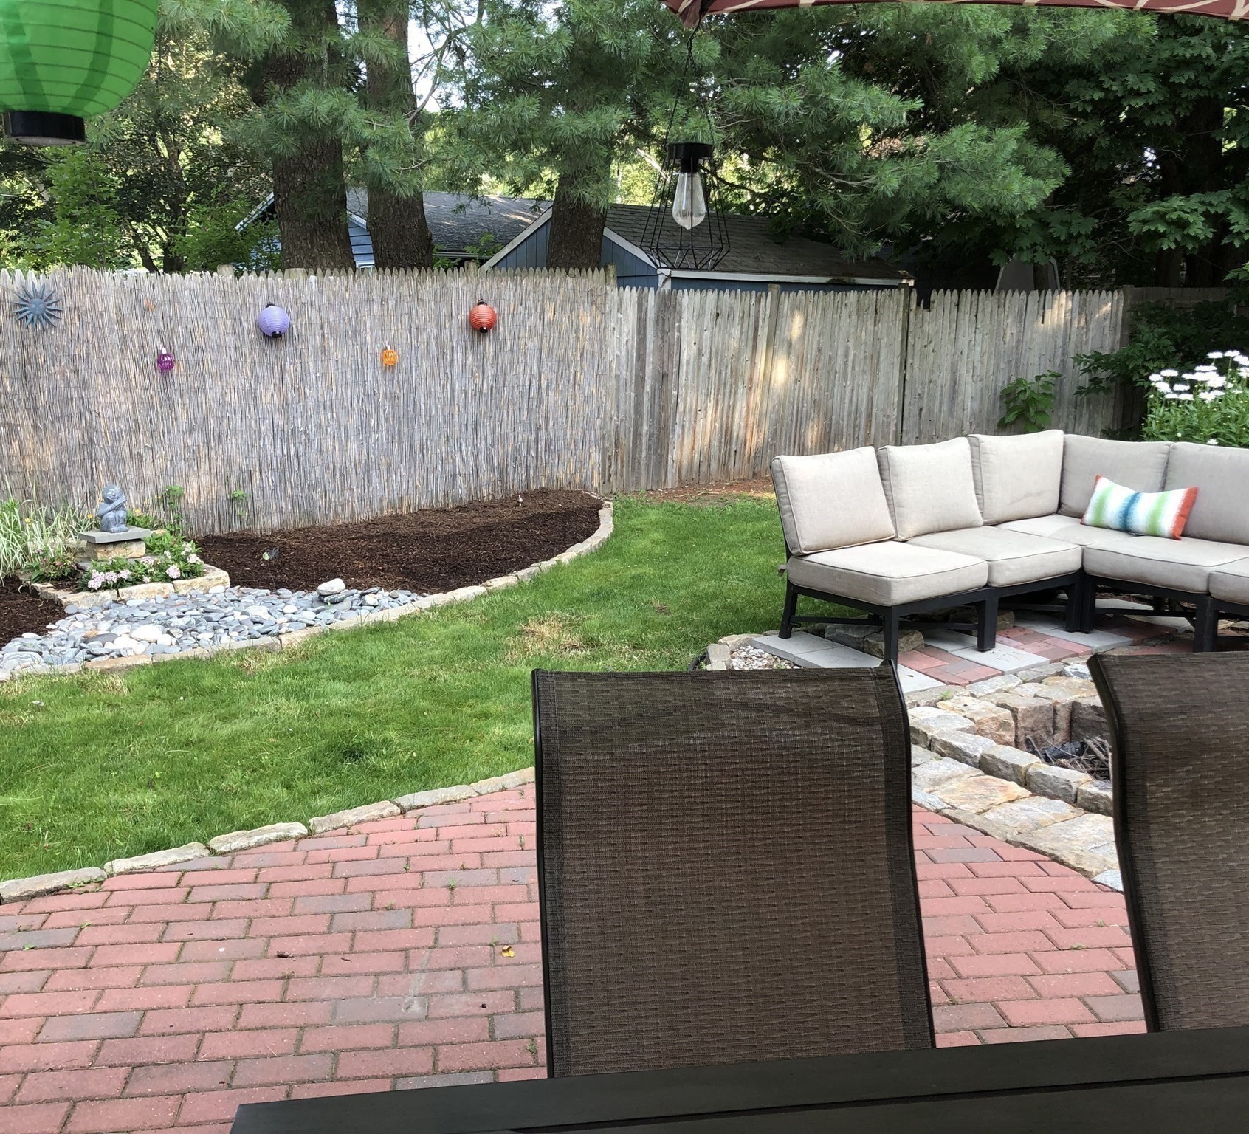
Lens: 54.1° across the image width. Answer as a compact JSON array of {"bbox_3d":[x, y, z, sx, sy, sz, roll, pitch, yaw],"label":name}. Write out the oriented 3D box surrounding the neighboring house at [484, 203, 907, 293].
[{"bbox_3d":[1.075,-3.590,17.671,3.860,2.988,5.304,11,16,43],"label":"neighboring house"}]

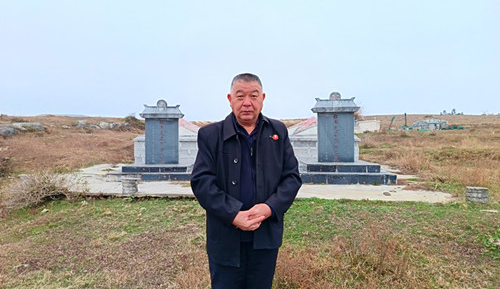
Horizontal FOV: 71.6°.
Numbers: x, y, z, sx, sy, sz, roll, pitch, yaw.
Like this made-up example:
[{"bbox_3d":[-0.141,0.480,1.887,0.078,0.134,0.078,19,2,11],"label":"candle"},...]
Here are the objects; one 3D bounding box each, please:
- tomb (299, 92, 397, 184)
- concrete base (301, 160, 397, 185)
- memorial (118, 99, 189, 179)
[{"bbox_3d":[2.187,-0.210,8.300,2.154,2.126,1.300,0,3,0],"label":"tomb"},{"bbox_3d":[2.187,0.662,8.344,2.154,0.381,1.300,0,3,0],"label":"concrete base"},{"bbox_3d":[-2.288,-0.163,8.978,1.951,2.019,1.150,0,3,0],"label":"memorial"}]

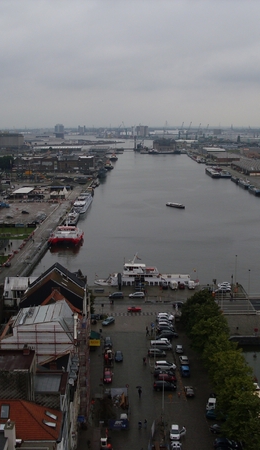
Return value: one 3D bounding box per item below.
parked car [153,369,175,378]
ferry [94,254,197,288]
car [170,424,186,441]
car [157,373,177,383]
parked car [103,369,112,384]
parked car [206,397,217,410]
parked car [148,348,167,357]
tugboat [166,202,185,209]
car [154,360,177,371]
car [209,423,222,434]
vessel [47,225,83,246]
[{"bbox_3d":[7.271,30.788,131.130,4.390,1.480,1.750,0,9,0],"label":"parked car"},{"bbox_3d":[5.600,15.602,208.255,34.500,11.600,7.200,0,9,0],"label":"ferry"},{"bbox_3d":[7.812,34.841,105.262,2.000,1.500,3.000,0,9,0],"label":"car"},{"bbox_3d":[7.670,31.182,128.686,3.810,1.460,1.700,0,9,0],"label":"car"},{"bbox_3d":[-4.500,31.353,128.844,1.720,1.500,4.400,0,9,-3],"label":"parked car"},{"bbox_3d":[15.050,33.303,116.295,1.720,1.600,4.100,1,9,8],"label":"parked car"},{"bbox_3d":[6.200,29.091,142.964,4.100,1.520,1.750,0,9,3],"label":"parked car"},{"bbox_3d":[30.600,-12.833,415.159,4.100,3.100,15.000,-8,12,-39],"label":"tugboat"},{"bbox_3d":[7.743,30.202,134.411,4.560,1.620,1.800,0,9,0],"label":"car"},{"bbox_3d":[15.958,34.712,106.242,4.100,1.450,1.720,4,10,22],"label":"car"},{"bbox_3d":[-29.600,3.732,297.297,13.600,8.400,30.000,0,9,0],"label":"vessel"}]

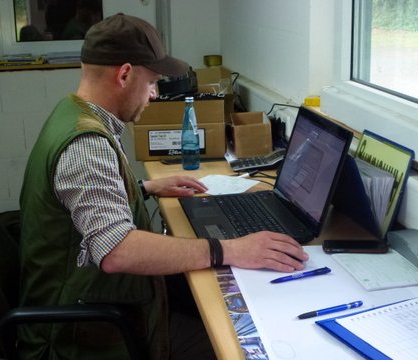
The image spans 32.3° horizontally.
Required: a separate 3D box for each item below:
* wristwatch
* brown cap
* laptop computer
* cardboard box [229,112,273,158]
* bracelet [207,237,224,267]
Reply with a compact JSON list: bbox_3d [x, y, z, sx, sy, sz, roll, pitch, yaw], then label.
[{"bbox_3d":[-0.182,0.028,2.022,0.032,0.050,0.056,-22,9,11],"label":"wristwatch"},{"bbox_3d":[-0.190,-0.344,1.840,0.264,0.140,0.175,4,14,-16],"label":"brown cap"},{"bbox_3d":[0.123,-0.013,1.759,0.348,0.261,0.370,-3,16,-10],"label":"laptop computer"},{"bbox_3d":[0.147,-0.158,2.550,0.122,0.116,0.200,-1,16,-2],"label":"cardboard box"},{"bbox_3d":[0.014,0.153,1.526,0.026,0.055,0.062,2,14,-18],"label":"bracelet"}]

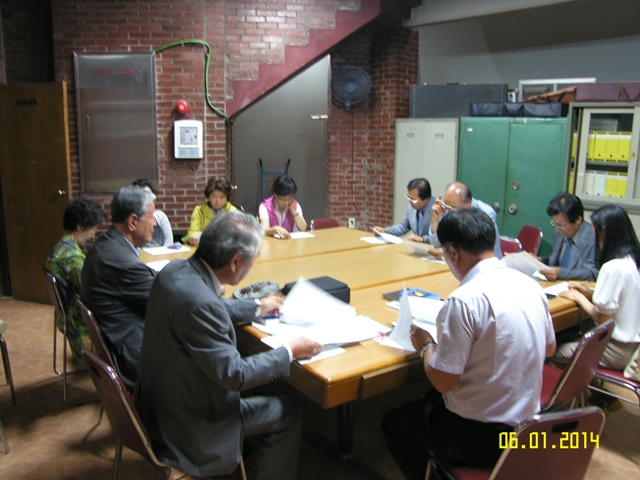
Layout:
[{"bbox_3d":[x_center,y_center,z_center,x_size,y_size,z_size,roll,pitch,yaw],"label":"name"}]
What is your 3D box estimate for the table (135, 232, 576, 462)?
[{"bbox_3d":[0.111,0.535,3.123,1.820,0.740,2.300,-7,13,-34],"label":"table"}]

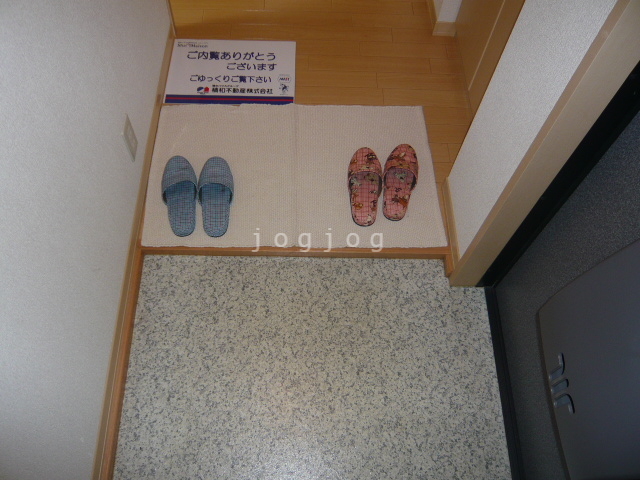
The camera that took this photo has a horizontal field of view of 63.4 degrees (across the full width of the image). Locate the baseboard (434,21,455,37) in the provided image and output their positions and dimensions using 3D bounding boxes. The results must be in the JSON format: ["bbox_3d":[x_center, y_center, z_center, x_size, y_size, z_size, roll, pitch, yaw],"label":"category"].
[{"bbox_3d":[0.438,-0.737,1.805,0.079,0.060,0.012,0,62,-2],"label":"baseboard"}]

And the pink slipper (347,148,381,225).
[{"bbox_3d":[0.130,-0.161,1.454,0.097,0.065,0.261,3,62,0],"label":"pink slipper"}]

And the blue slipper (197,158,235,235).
[{"bbox_3d":[-0.285,-0.129,1.418,0.101,0.065,0.255,-4,62,-4],"label":"blue slipper"}]

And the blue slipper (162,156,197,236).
[{"bbox_3d":[-0.384,-0.131,1.415,0.099,0.065,0.259,-7,63,-6],"label":"blue slipper"}]

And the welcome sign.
[{"bbox_3d":[-0.286,-0.557,1.690,0.420,0.008,0.298,0,62,-2],"label":"welcome sign"}]

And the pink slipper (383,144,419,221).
[{"bbox_3d":[0.229,-0.175,1.467,0.099,0.065,0.261,9,62,3],"label":"pink slipper"}]

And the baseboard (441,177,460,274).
[{"bbox_3d":[0.365,-0.054,1.416,0.012,0.060,0.271,0,62,-2],"label":"baseboard"}]

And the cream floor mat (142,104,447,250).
[{"bbox_3d":[-0.071,-0.206,1.527,0.832,0.008,0.520,-1,60,-4],"label":"cream floor mat"}]

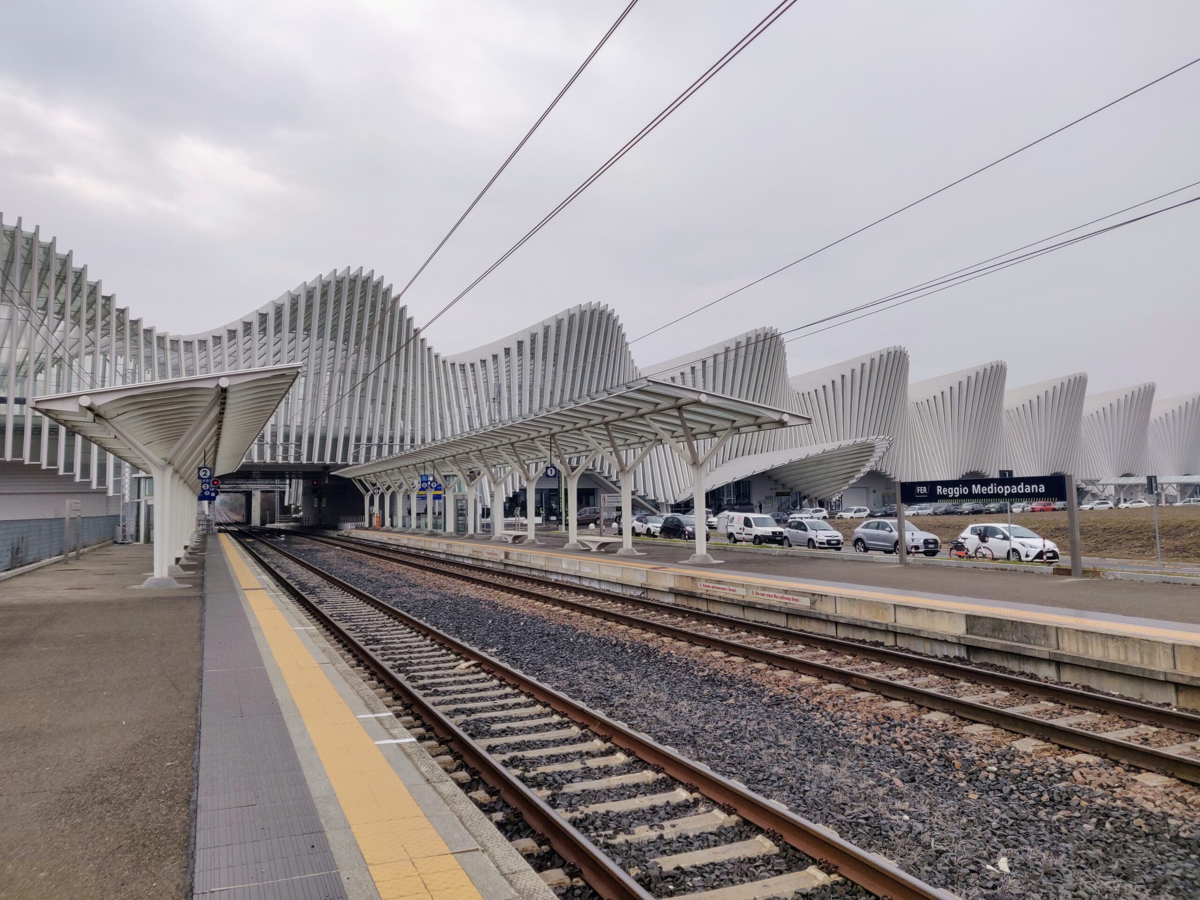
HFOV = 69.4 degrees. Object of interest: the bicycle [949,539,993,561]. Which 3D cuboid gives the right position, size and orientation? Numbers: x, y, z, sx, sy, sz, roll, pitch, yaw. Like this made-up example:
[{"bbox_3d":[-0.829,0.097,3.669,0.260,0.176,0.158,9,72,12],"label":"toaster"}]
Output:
[{"bbox_3d":[13.082,3.422,30.500,0.580,1.150,1.680,1,-4,-32],"label":"bicycle"}]

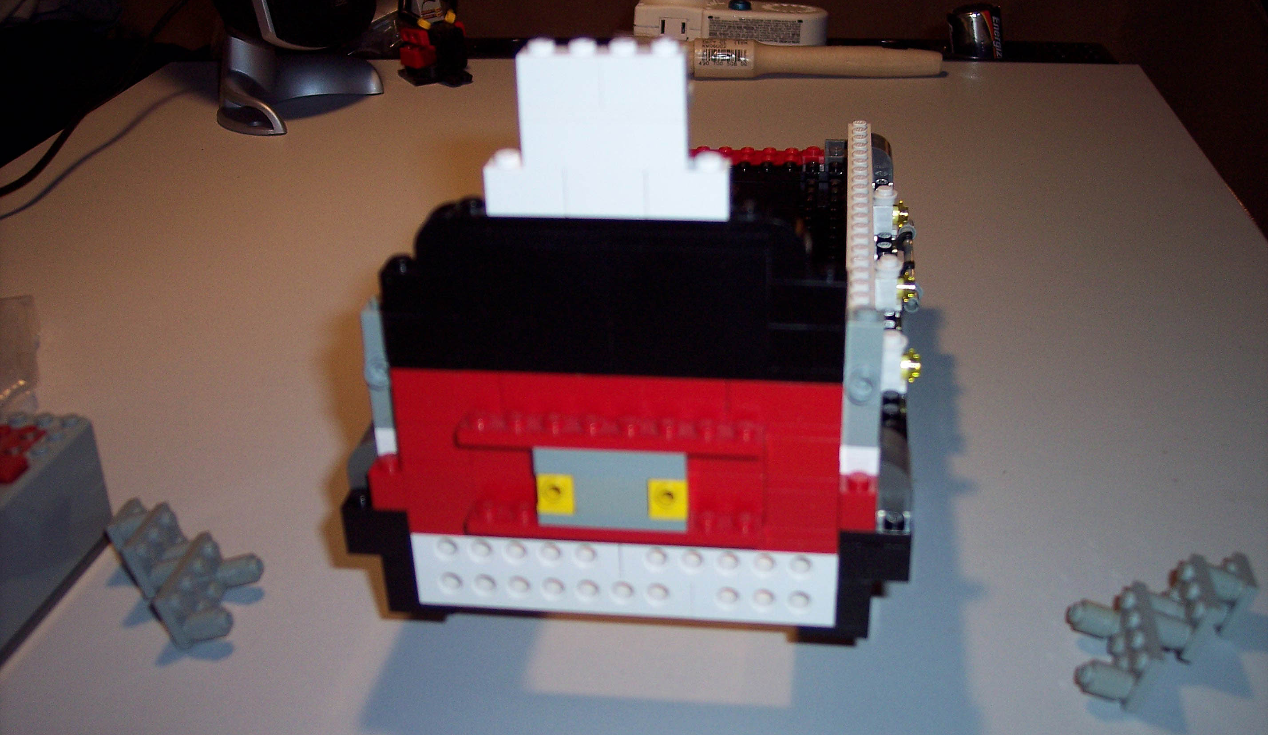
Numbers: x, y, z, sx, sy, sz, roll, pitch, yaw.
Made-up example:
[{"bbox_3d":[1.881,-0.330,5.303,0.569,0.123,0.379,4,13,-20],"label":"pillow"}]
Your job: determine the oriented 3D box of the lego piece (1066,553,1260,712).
[{"bbox_3d":[0.127,0.060,0.339,0.046,0.022,0.046,2,27,8],"label":"lego piece"}]

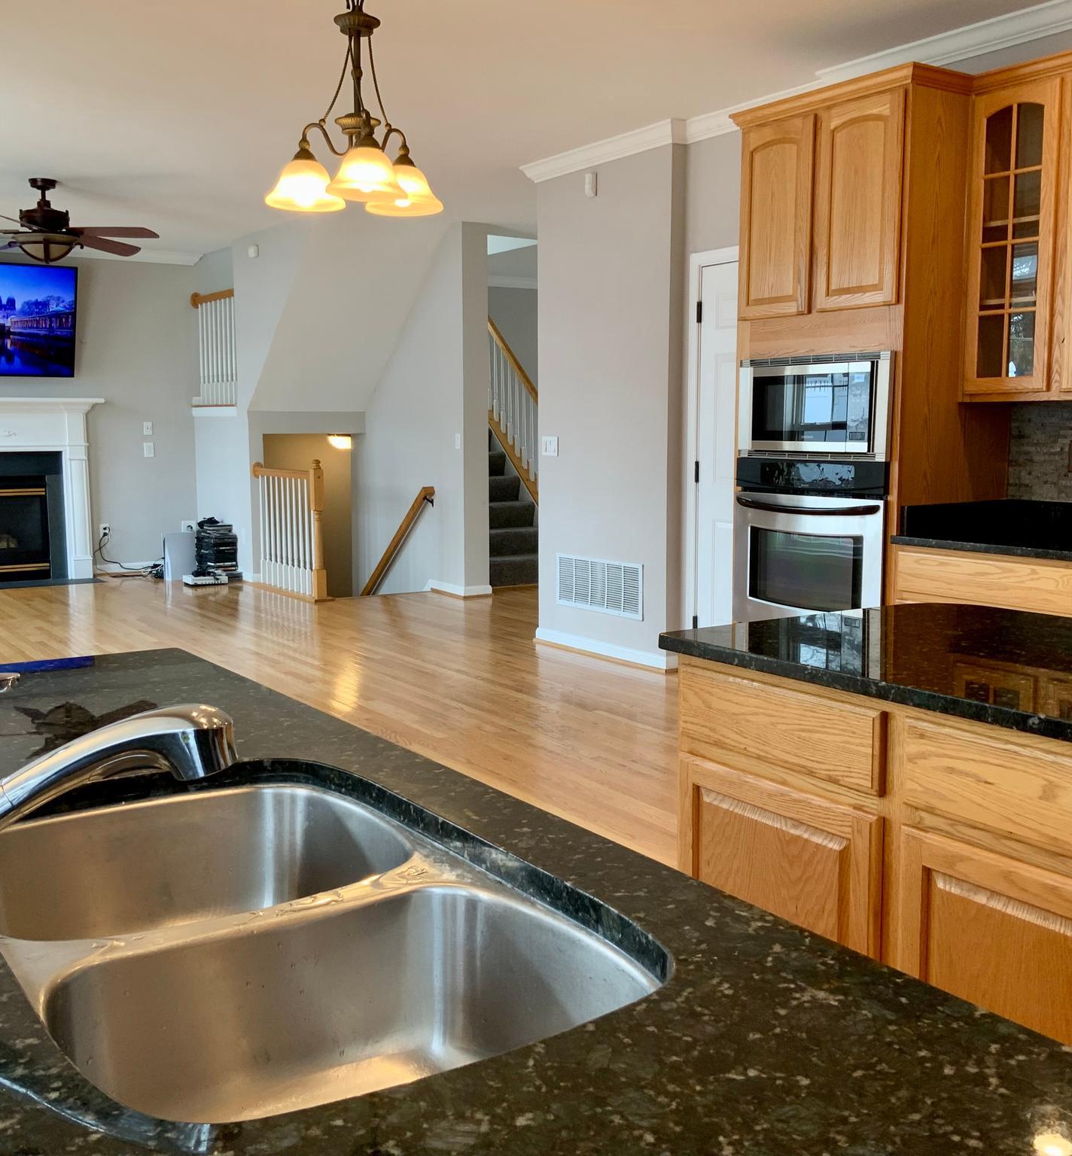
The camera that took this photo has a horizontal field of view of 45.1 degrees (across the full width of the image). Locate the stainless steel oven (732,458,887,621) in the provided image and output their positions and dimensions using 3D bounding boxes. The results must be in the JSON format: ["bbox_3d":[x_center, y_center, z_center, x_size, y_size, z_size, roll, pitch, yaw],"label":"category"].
[{"bbox_3d":[1.238,-0.109,5.017,0.580,0.715,0.770,-5,8,-33],"label":"stainless steel oven"}]

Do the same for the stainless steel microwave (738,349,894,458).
[{"bbox_3d":[1.202,-0.657,4.951,0.450,0.385,0.770,-5,8,-33],"label":"stainless steel microwave"}]

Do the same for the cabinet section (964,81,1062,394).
[{"bbox_3d":[1.733,-1.146,4.451,0.310,1.023,0.342,-5,8,-34],"label":"cabinet section"}]

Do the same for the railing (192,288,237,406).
[{"bbox_3d":[-2.711,-1.912,10.858,0.100,0.930,1.030,-5,8,-33],"label":"railing"}]

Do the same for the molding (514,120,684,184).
[{"bbox_3d":[0.352,-2.233,6.828,0.180,0.112,1.340,-5,8,-33],"label":"molding"}]

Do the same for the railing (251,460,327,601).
[{"bbox_3d":[-1.896,-0.396,9.795,0.110,1.013,1.350,-5,8,-33],"label":"railing"}]

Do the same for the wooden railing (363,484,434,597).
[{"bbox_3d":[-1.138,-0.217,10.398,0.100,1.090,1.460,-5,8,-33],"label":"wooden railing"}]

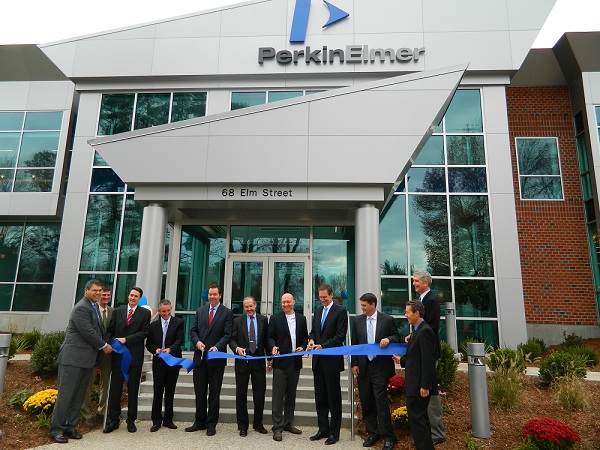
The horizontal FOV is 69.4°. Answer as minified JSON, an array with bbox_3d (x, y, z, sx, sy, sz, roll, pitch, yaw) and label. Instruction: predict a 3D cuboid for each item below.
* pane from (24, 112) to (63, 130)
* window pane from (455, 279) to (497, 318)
[{"bbox_3d":[-9.613,-3.885,16.274,1.488,0.737,0.050,0,-12,4],"label":"pane"},{"bbox_3d":[3.823,1.592,9.435,0.837,0.818,0.060,0,-12,4],"label":"window pane"}]

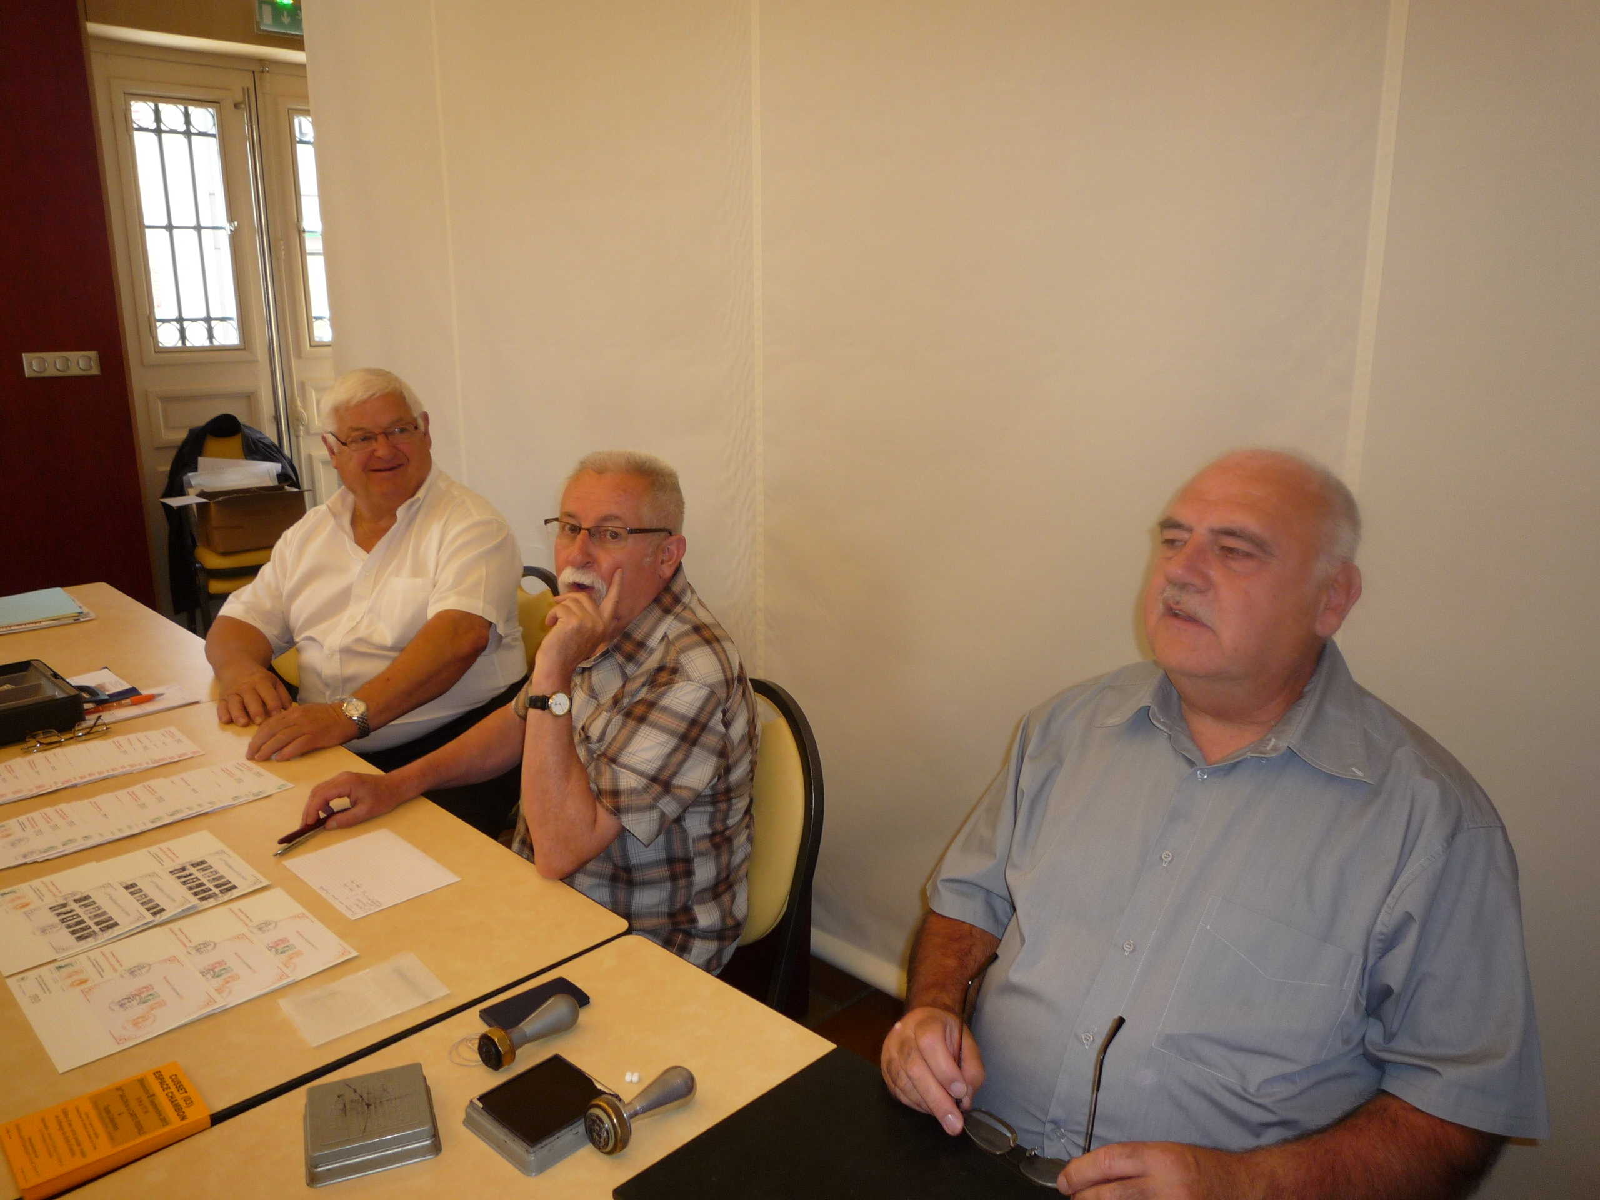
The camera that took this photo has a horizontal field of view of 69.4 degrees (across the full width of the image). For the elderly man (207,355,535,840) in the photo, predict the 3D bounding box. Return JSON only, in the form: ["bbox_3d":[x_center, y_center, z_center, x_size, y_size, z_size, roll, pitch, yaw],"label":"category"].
[{"bbox_3d":[-0.864,0.262,2.198,0.620,1.340,0.720,7,16,25],"label":"elderly man"}]

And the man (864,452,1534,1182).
[{"bbox_3d":[0.354,0.533,1.190,0.750,1.320,0.620,-13,19,-40],"label":"man"}]

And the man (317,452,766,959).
[{"bbox_3d":[-0.408,0.438,1.659,0.710,1.270,0.560,-12,19,-38],"label":"man"}]

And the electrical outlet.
[{"bbox_3d":[-2.618,-0.835,4.100,0.230,0.084,0.014,-13,19,-40],"label":"electrical outlet"}]

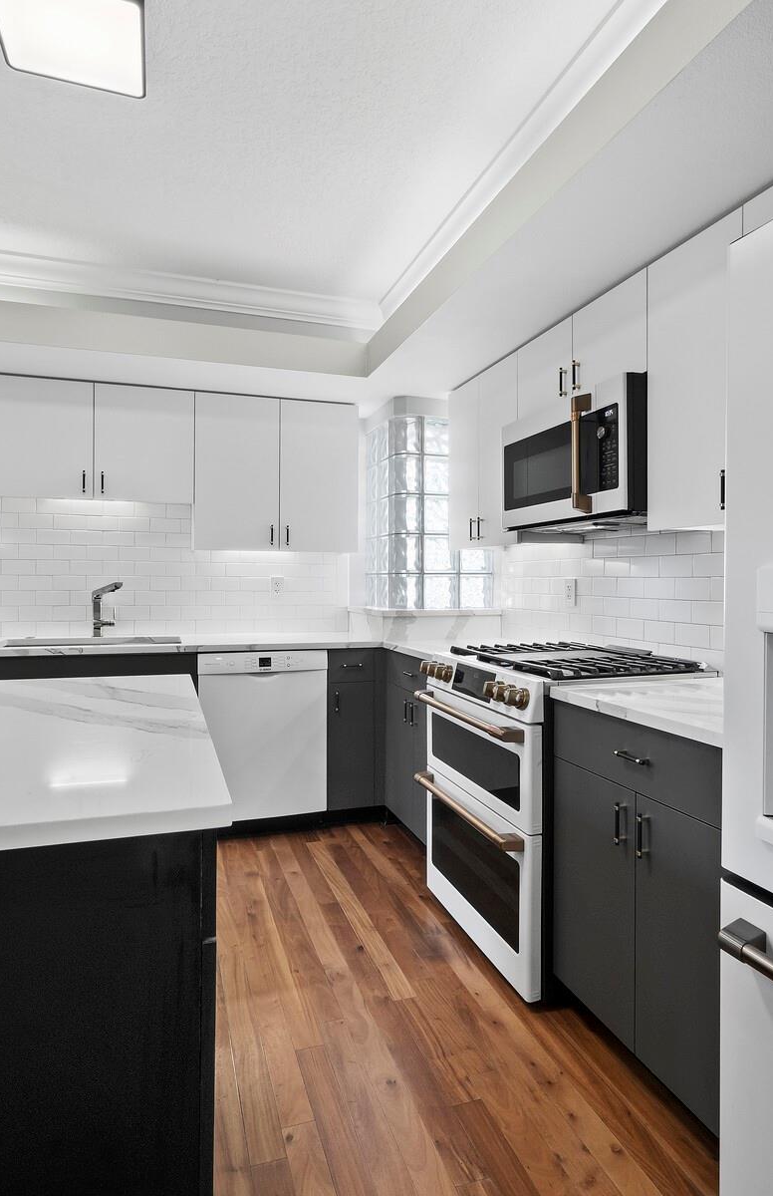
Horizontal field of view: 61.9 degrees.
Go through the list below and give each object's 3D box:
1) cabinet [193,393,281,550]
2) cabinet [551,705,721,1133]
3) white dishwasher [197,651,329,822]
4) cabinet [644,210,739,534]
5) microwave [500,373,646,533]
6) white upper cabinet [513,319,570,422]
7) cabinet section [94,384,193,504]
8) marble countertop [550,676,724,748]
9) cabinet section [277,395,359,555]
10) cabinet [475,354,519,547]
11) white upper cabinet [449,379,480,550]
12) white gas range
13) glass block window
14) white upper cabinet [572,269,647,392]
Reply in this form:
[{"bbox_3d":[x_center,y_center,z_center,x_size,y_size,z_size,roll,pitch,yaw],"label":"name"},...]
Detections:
[{"bbox_3d":[-0.793,-0.623,3.371,0.419,0.758,0.325,0,1,-19],"label":"cabinet"},{"bbox_3d":[0.868,0.704,1.586,0.630,0.847,0.657,0,1,-19],"label":"cabinet"},{"bbox_3d":[-0.658,0.650,3.265,0.600,0.822,0.590,0,1,-19],"label":"white dishwasher"},{"bbox_3d":[1.012,-0.610,1.875,0.330,0.815,0.343,0,1,-19],"label":"cabinet"},{"bbox_3d":[0.761,-0.467,2.299,0.405,0.420,0.760,0,1,-19],"label":"microwave"},{"bbox_3d":[0.767,-0.877,2.577,0.330,0.324,0.379,0,1,-19],"label":"white upper cabinet"},{"bbox_3d":[-1.218,-0.741,3.280,0.457,0.557,0.330,0,1,-18],"label":"cabinet section"},{"bbox_3d":[0.863,0.265,1.580,0.670,0.033,0.645,0,1,-19],"label":"marble countertop"},{"bbox_3d":[-0.402,-0.635,3.540,0.418,0.787,0.330,0,1,-18],"label":"cabinet section"},{"bbox_3d":[0.645,-0.643,2.921,0.330,0.818,0.352,0,1,-19],"label":"cabinet"},{"bbox_3d":[0.532,-0.652,3.244,0.330,0.818,0.333,0,1,-19],"label":"white upper cabinet"},{"bbox_3d":[0.582,0.687,2.326,0.765,0.965,0.759,0,1,-19],"label":"white gas range"},{"bbox_3d":[0.223,-0.441,3.569,0.585,1.002,0.470,0,1,-19],"label":"glass block window"},{"bbox_3d":[0.893,-0.864,2.218,0.330,0.327,0.383,0,1,-19],"label":"white upper cabinet"}]

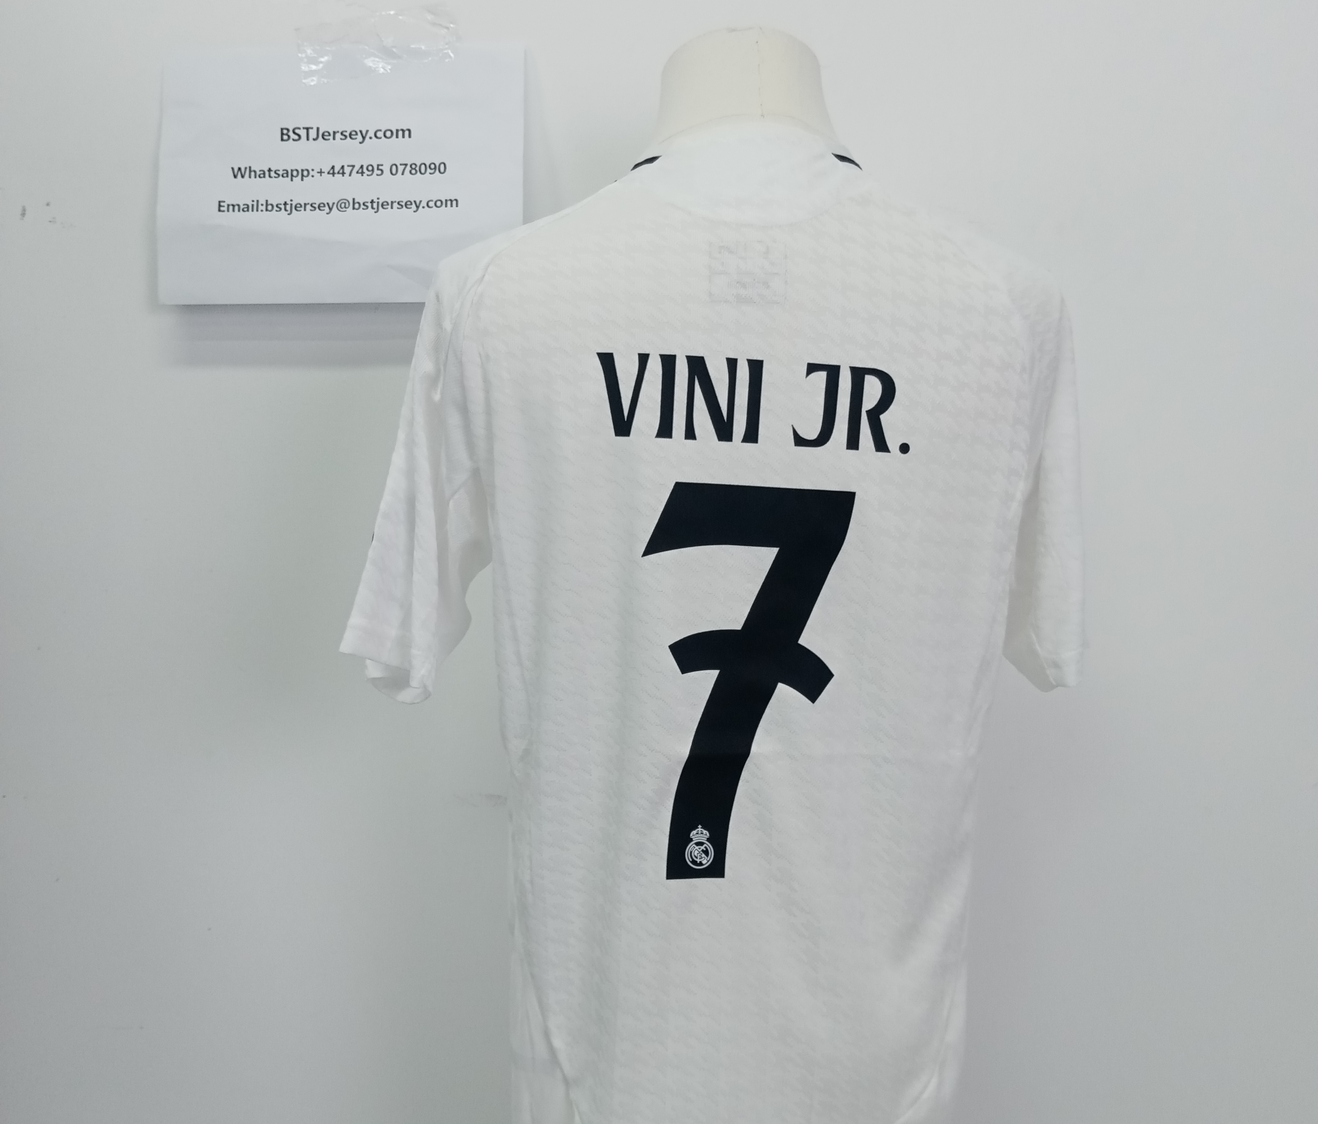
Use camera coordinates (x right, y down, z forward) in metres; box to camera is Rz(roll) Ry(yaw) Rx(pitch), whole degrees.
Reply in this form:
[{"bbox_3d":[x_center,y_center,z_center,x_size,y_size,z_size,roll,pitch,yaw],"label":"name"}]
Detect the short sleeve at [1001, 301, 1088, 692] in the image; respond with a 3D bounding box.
[{"bbox_3d":[0.281,-0.050,0.965,0.085,0.288,0.145,1,0,-9],"label":"short sleeve"}]

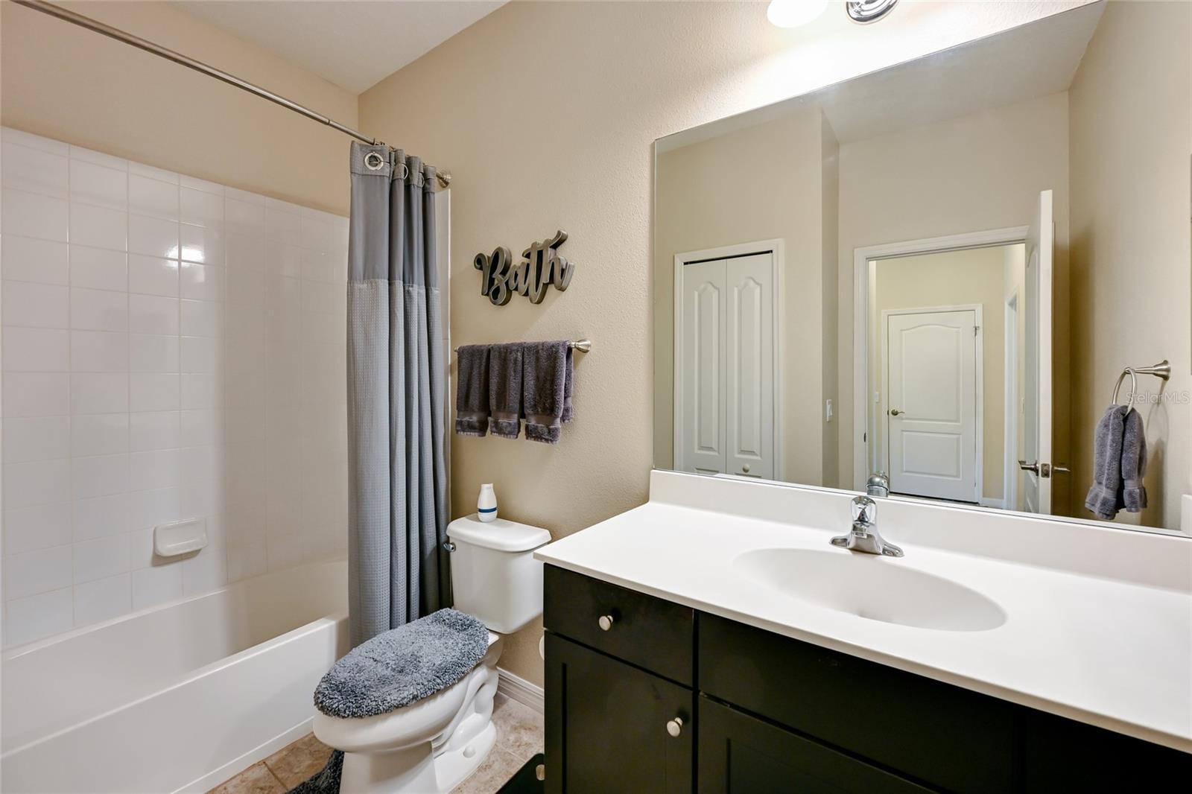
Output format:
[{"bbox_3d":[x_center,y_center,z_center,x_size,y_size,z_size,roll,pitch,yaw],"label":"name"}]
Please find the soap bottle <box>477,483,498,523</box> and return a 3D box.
[{"bbox_3d":[-0.429,0.417,1.833,0.077,0.142,0.077,0,1,0],"label":"soap bottle"}]

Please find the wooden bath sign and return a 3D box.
[{"bbox_3d":[-0.294,-0.482,1.806,0.518,0.244,0.030,1,2,35],"label":"wooden bath sign"}]

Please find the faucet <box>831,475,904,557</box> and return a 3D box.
[{"bbox_3d":[0.595,0.285,1.029,0.148,0.129,0.150,1,2,35],"label":"faucet"}]

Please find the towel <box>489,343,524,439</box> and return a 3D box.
[{"bbox_3d":[-0.327,-0.024,1.768,0.180,0.356,0.070,1,2,35],"label":"towel"}]

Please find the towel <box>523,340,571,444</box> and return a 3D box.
[{"bbox_3d":[-0.167,-0.018,1.654,0.203,0.355,0.070,1,2,35],"label":"towel"}]

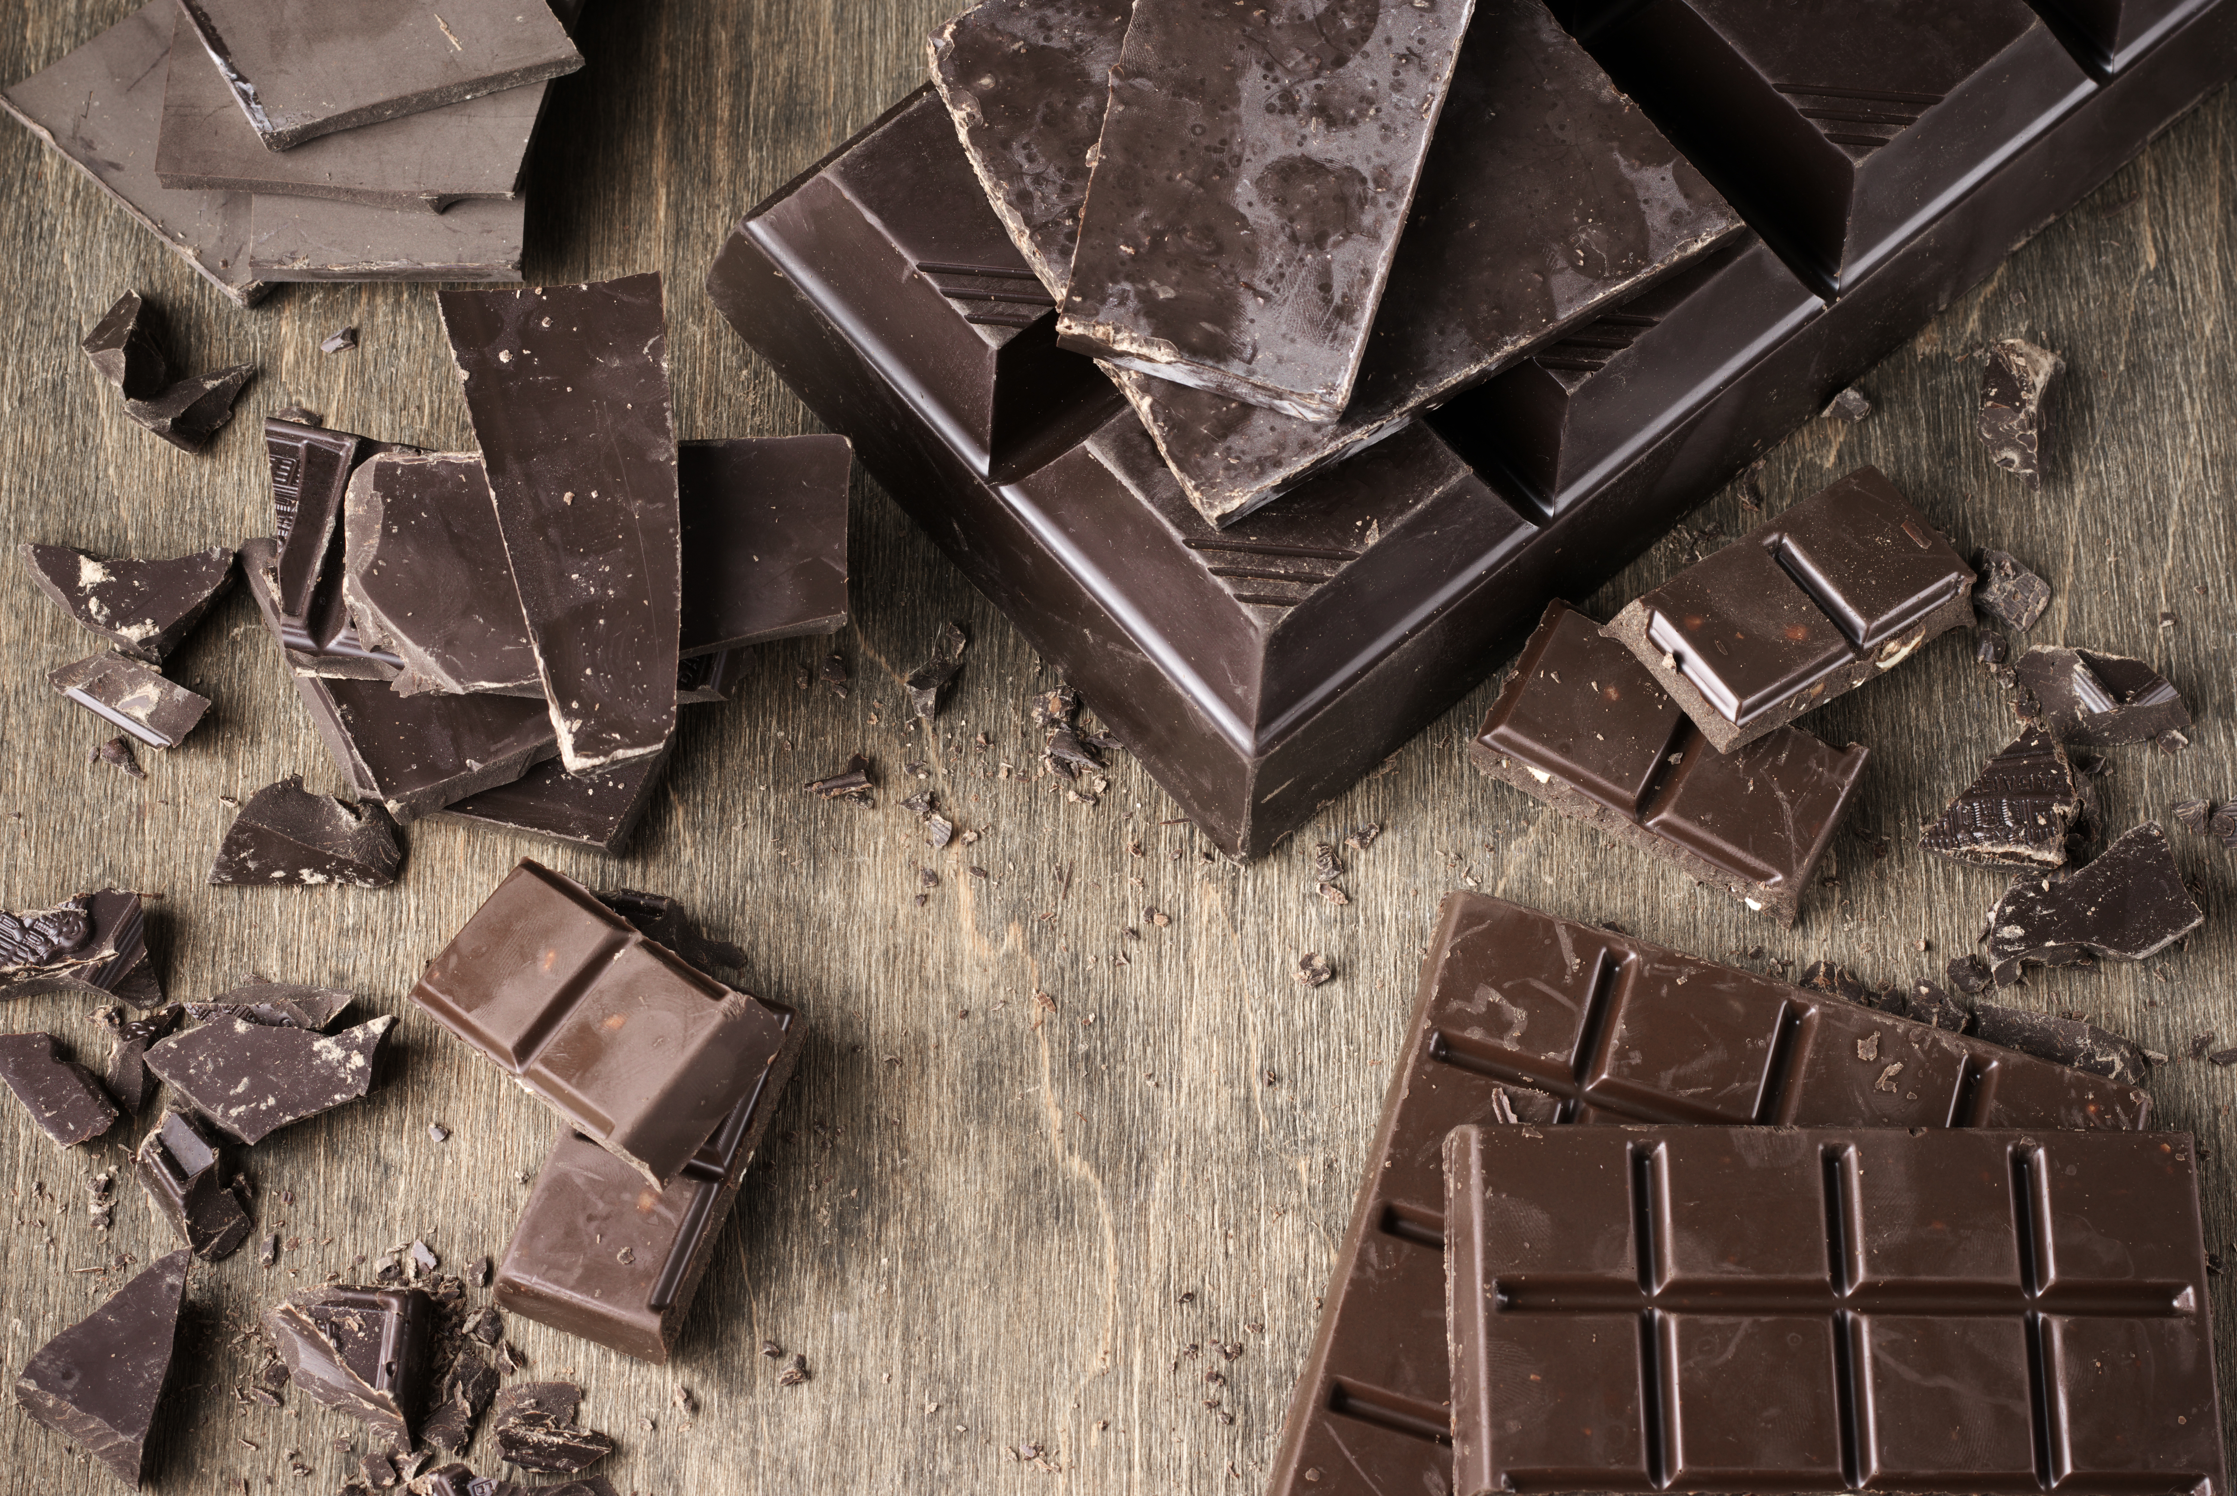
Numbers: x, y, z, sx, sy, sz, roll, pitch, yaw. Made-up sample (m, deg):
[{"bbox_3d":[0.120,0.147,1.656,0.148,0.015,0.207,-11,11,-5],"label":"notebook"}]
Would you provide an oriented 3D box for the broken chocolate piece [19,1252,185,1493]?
[{"bbox_3d":[-0.101,0.062,0.481,0.017,0.009,0.022,33,69,12],"label":"broken chocolate piece"}]

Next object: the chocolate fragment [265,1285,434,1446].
[{"bbox_3d":[-0.080,0.063,0.481,0.016,0.011,0.015,6,66,1],"label":"chocolate fragment"}]

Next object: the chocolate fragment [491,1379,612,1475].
[{"bbox_3d":[-0.058,0.069,0.481,0.012,0.006,0.009,-2,66,-2],"label":"chocolate fragment"}]

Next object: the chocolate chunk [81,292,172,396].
[{"bbox_3d":[-0.111,-0.046,0.529,0.008,0.009,0.010,-38,72,-16],"label":"chocolate chunk"}]

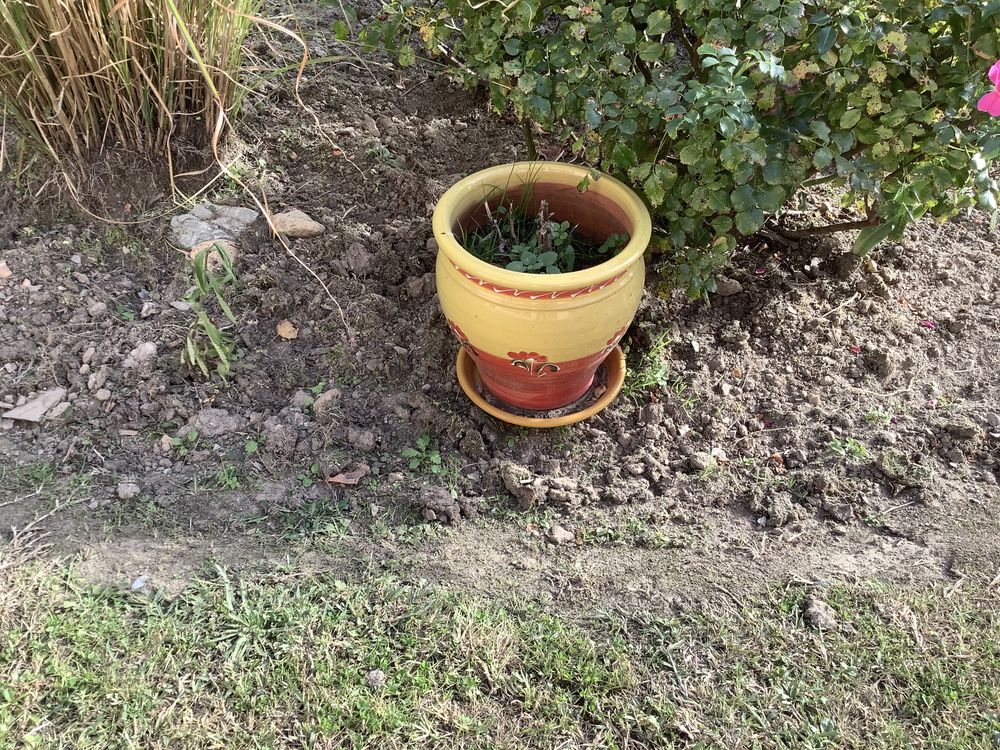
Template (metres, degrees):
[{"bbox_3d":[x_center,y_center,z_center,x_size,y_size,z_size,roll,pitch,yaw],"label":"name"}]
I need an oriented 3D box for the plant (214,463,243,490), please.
[{"bbox_3d":[-0.502,0.189,1.655,0.049,0.023,0.044,1,43,0],"label":"plant"}]

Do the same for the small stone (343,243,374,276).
[{"bbox_3d":[-0.334,-0.274,2.123,0.072,0.065,0.062,1,43,0],"label":"small stone"}]

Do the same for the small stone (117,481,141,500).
[{"bbox_3d":[-0.676,0.210,1.631,0.044,0.025,0.036,1,43,0],"label":"small stone"}]

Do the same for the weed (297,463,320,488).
[{"bbox_3d":[-0.356,0.187,1.664,0.043,0.019,0.045,1,43,0],"label":"weed"}]

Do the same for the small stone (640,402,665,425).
[{"bbox_3d":[0.305,0.077,1.790,0.046,0.036,0.038,1,43,0],"label":"small stone"}]

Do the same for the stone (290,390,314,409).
[{"bbox_3d":[-0.366,0.045,1.658,0.045,0.027,0.034,-1,42,0],"label":"stone"}]

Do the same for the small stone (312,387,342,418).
[{"bbox_3d":[-0.316,0.052,1.642,0.056,0.039,0.056,-1,42,0],"label":"small stone"}]

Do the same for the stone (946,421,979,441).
[{"bbox_3d":[0.815,0.098,1.578,0.064,0.032,0.038,-1,42,0],"label":"stone"}]

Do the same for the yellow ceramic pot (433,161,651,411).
[{"bbox_3d":[0.071,-0.137,1.587,0.360,0.342,0.360,-1,42,0],"label":"yellow ceramic pot"}]

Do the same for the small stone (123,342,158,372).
[{"bbox_3d":[-0.700,-0.034,1.743,0.071,0.043,0.064,-1,42,0],"label":"small stone"}]

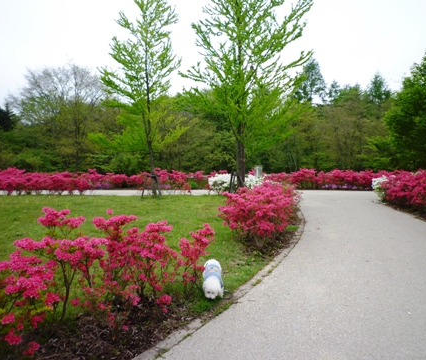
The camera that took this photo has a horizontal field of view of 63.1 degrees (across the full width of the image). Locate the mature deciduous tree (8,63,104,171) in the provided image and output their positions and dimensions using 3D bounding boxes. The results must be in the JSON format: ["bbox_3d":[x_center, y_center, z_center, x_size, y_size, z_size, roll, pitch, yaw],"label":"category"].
[{"bbox_3d":[-13.981,-5.204,30.777,8.600,10.291,8.000,0,3,0],"label":"mature deciduous tree"}]

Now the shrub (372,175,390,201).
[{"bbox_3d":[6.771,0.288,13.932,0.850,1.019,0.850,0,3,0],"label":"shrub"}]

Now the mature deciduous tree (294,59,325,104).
[{"bbox_3d":[12.556,-8.143,44.646,4.500,14.764,4.500,0,3,0],"label":"mature deciduous tree"}]

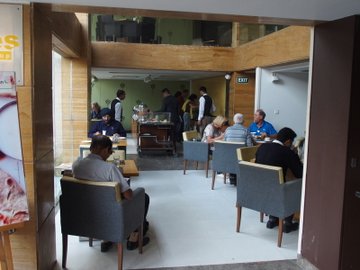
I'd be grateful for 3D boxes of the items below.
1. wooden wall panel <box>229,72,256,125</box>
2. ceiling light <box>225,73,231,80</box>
[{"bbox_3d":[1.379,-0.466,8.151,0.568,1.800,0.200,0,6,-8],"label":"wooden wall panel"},{"bbox_3d":[1.229,-1.506,9.400,0.160,0.190,0.160,0,6,-9],"label":"ceiling light"}]

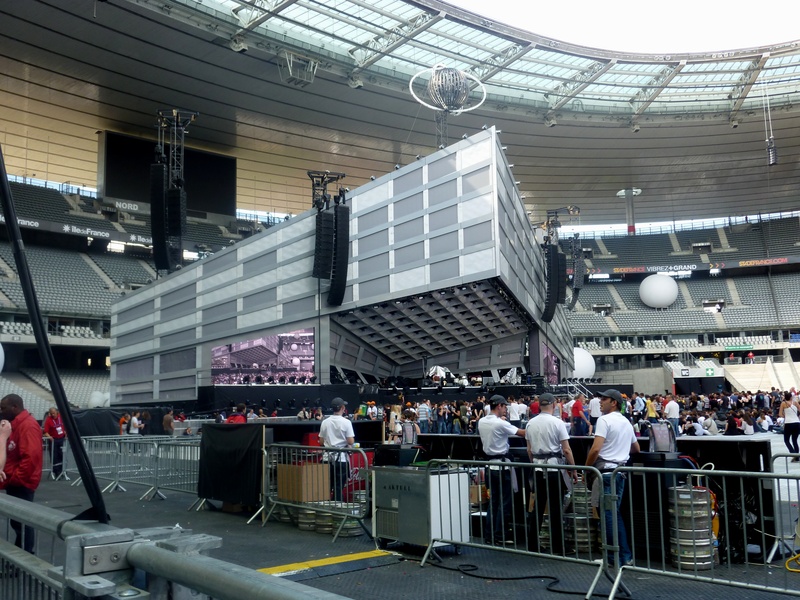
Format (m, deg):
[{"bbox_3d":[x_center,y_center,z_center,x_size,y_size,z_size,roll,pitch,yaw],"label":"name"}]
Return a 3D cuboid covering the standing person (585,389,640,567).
[{"bbox_3d":[2.173,1.815,7.848,0.560,1.770,0.420,5,-10,-40],"label":"standing person"}]

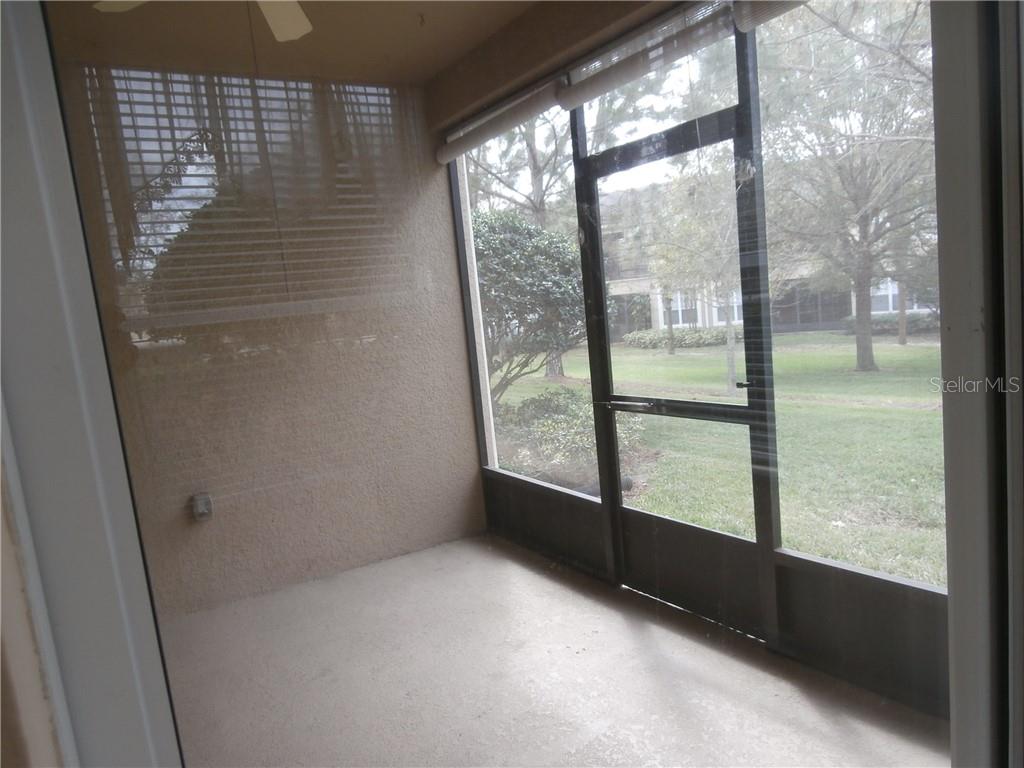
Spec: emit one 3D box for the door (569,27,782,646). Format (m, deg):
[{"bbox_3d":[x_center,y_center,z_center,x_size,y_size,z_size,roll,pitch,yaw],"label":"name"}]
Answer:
[{"bbox_3d":[0.679,-0.152,3.065,0.060,2.348,1.001,-9,7,-33],"label":"door"}]

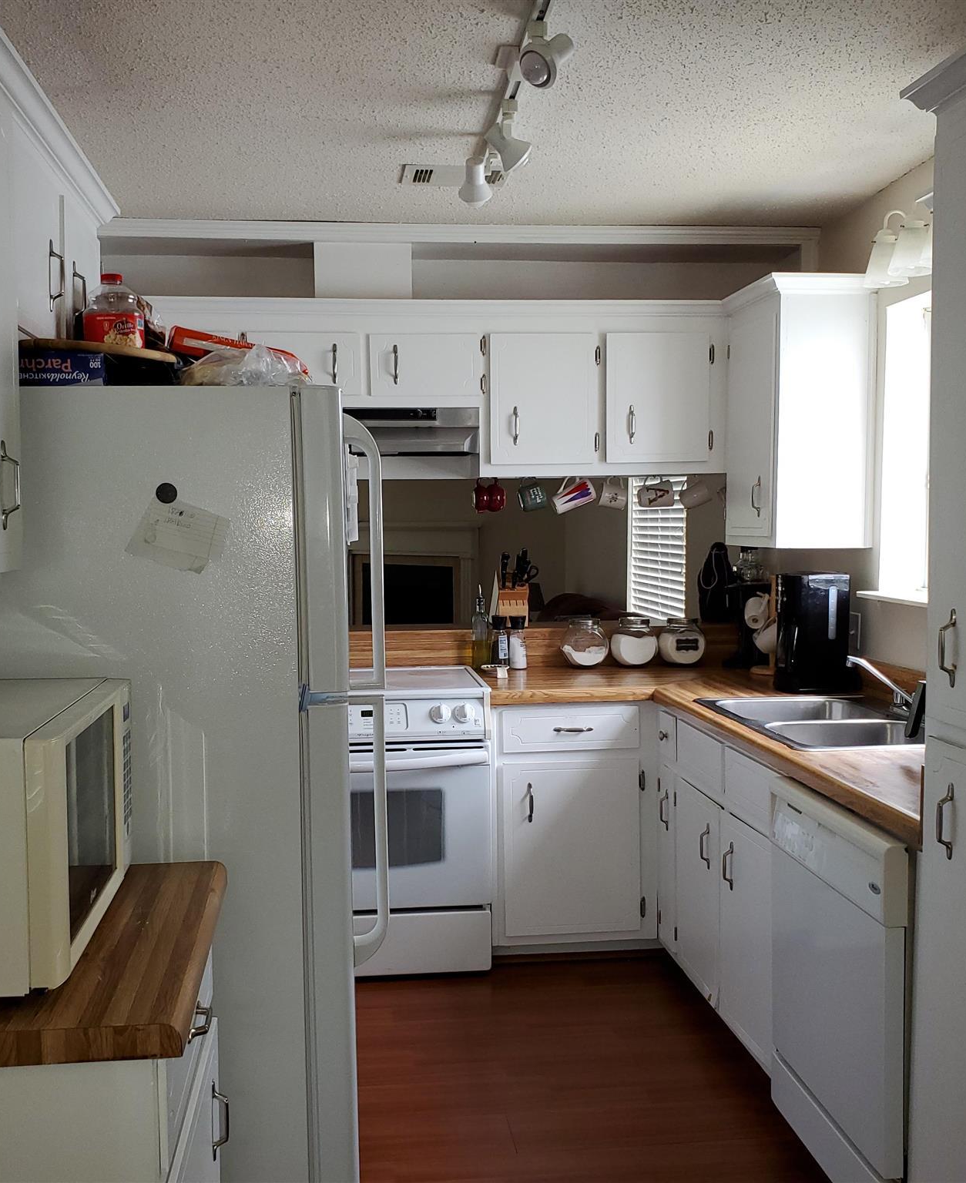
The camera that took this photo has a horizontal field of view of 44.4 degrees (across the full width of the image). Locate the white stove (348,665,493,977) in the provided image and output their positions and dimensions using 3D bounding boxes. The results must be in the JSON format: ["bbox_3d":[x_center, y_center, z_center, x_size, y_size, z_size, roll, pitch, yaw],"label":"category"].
[{"bbox_3d":[-0.379,0.756,3.983,0.758,0.928,0.640,-1,4,-8],"label":"white stove"}]

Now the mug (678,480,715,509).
[{"bbox_3d":[0.724,-0.337,4.048,0.098,0.113,0.085,-26,0,0],"label":"mug"}]

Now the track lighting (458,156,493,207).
[{"bbox_3d":[-0.013,-1.083,3.131,0.098,0.138,0.120,-1,4,-8],"label":"track lighting"}]

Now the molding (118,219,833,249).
[{"bbox_3d":[-0.062,-1.178,3.892,2.420,0.068,0.060,-1,4,-8],"label":"molding"}]

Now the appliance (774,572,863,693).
[{"bbox_3d":[1.047,0.124,3.725,0.235,0.352,0.190,-2,4,-16],"label":"appliance"}]

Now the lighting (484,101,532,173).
[{"bbox_3d":[0.062,-1.044,2.734,0.127,0.160,0.090,-1,4,-9],"label":"lighting"}]

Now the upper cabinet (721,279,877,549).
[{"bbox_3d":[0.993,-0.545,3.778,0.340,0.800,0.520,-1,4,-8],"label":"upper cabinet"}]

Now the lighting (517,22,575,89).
[{"bbox_3d":[0.109,-1.028,2.288,0.130,0.150,0.105,-4,5,-45],"label":"lighting"}]

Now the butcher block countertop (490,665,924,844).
[{"bbox_3d":[0.677,0.362,3.251,1.147,0.050,2.310,-1,4,-8],"label":"butcher block countertop"}]

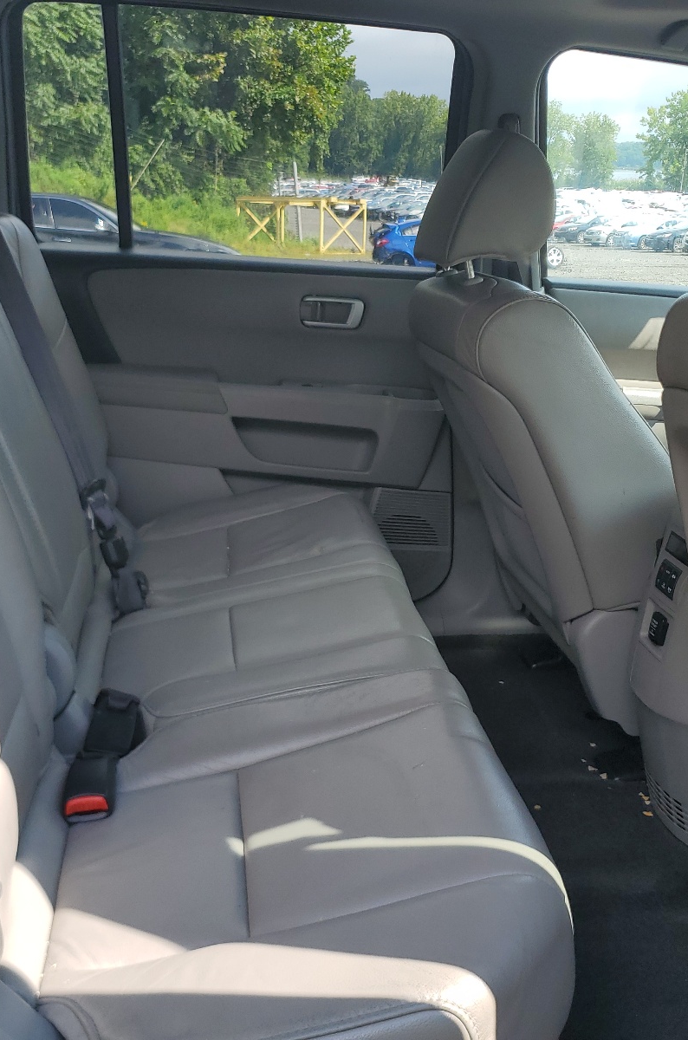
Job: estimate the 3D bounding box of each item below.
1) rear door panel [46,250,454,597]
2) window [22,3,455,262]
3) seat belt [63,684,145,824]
[{"bbox_3d":[-0.177,-0.161,2.010,0.840,0.690,0.120,1,18,-8],"label":"rear door panel"},{"bbox_3d":[-0.176,-0.671,1.863,0.760,0.400,0.040,1,27,-8],"label":"window"},{"bbox_3d":[-0.229,0.224,0.990,0.058,0.050,0.180,1,18,-8],"label":"seat belt"}]

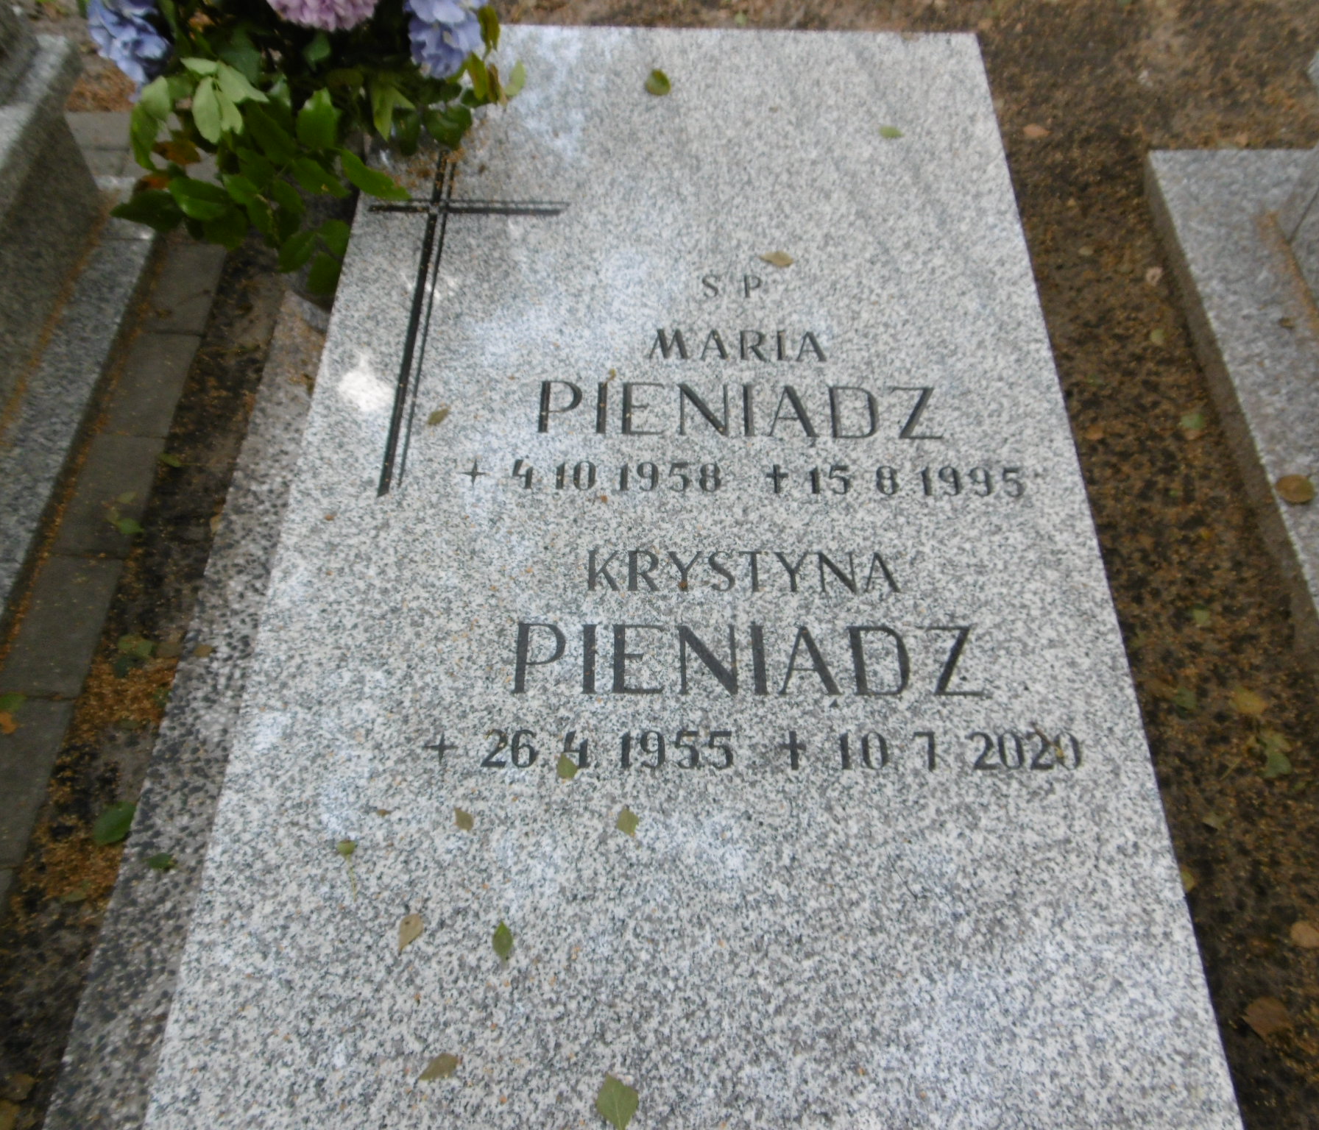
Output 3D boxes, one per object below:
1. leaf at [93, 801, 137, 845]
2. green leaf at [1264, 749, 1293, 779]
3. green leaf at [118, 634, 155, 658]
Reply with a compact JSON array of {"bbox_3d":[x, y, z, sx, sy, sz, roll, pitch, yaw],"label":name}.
[{"bbox_3d":[-0.622,0.295,1.198,0.043,0.010,0.059,23,60,14],"label":"leaf"},{"bbox_3d":[0.732,0.240,1.235,0.027,0.008,0.047,35,63,20],"label":"green leaf"},{"bbox_3d":[-0.661,0.101,1.325,0.049,0.008,0.019,22,60,14],"label":"green leaf"}]

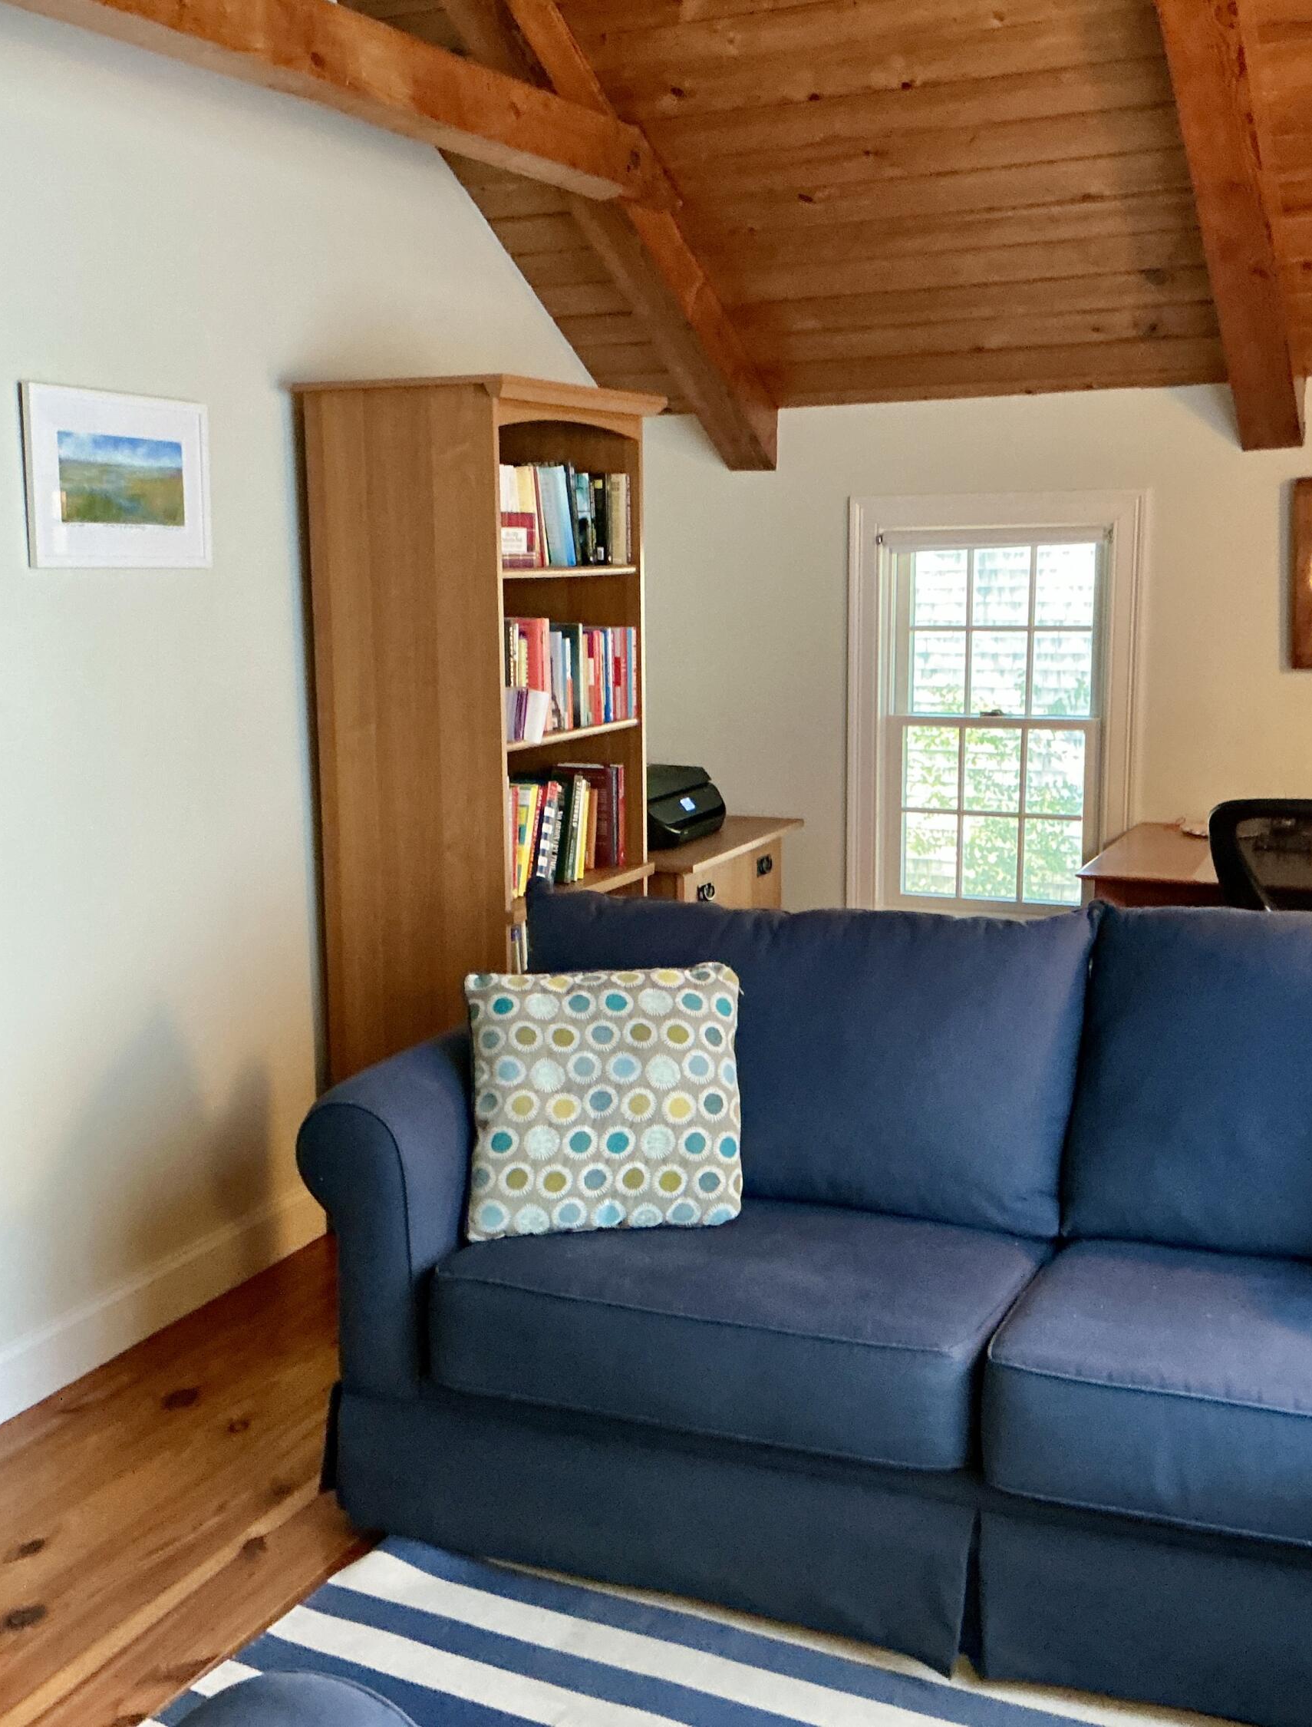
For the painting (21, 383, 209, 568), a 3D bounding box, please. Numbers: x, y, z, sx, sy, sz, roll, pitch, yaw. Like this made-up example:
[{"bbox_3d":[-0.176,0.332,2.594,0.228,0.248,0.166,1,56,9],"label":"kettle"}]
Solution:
[{"bbox_3d":[-0.954,-0.684,3.341,0.024,0.308,0.474,3,10,24],"label":"painting"}]

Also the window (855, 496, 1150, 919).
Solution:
[{"bbox_3d":[0.894,-0.383,4.938,0.780,1.171,0.106,3,10,24],"label":"window"}]

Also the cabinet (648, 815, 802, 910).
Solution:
[{"bbox_3d":[0.003,0.293,4.904,0.559,0.720,0.836,3,10,24],"label":"cabinet"}]

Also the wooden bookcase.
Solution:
[{"bbox_3d":[-0.349,-0.130,4.178,0.486,1.800,0.770,3,10,24],"label":"wooden bookcase"}]

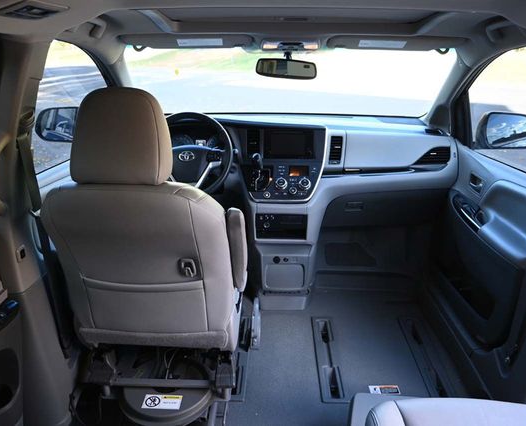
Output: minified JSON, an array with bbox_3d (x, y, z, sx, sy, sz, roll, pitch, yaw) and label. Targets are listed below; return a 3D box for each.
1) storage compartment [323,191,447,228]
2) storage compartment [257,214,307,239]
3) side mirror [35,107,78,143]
[{"bbox_3d":[0.540,-0.038,1.956,0.520,0.165,0.160,1,22,2],"label":"storage compartment"},{"bbox_3d":[0.086,0.038,1.976,0.225,0.110,0.130,1,22,2],"label":"storage compartment"},{"bbox_3d":[-0.930,-0.420,2.025,0.240,0.165,0.130,-2,22,-6],"label":"side mirror"}]

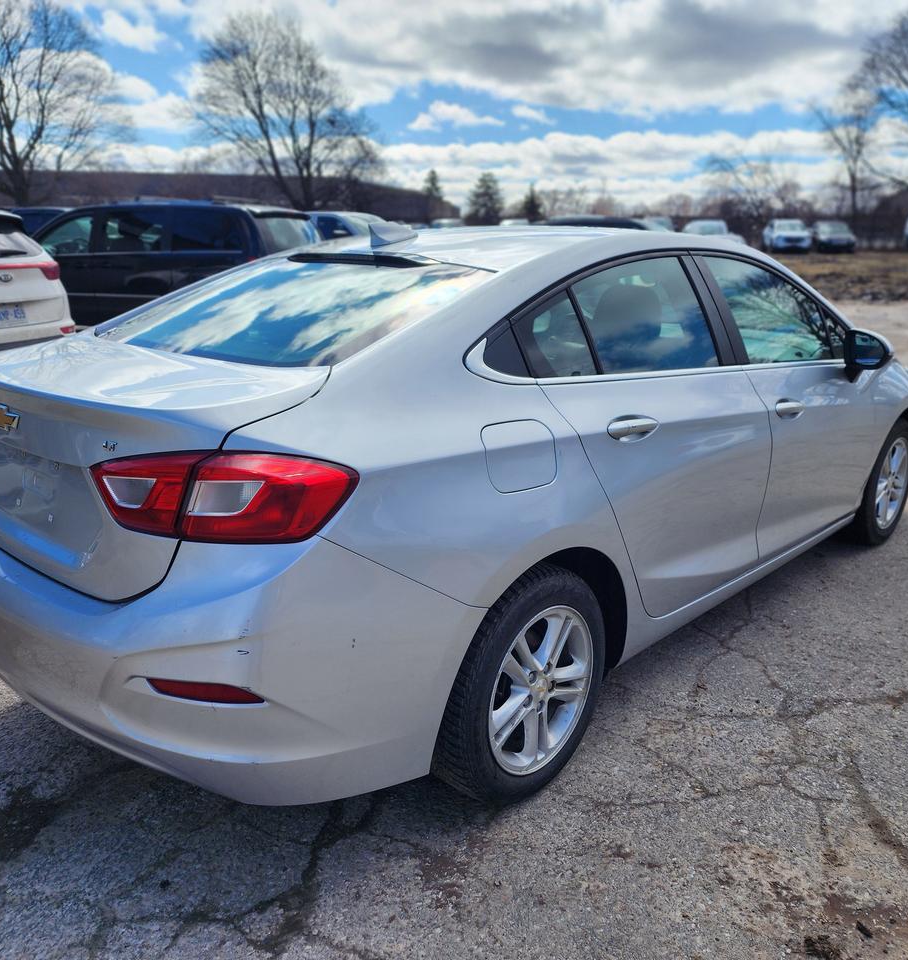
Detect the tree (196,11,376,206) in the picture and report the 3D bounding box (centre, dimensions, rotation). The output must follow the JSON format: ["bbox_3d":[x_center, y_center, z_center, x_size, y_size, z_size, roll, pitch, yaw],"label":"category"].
[{"bbox_3d":[-9.982,-20.630,51.295,11.500,13.600,11.000,-3,17,-10],"label":"tree"}]

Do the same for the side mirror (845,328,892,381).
[{"bbox_3d":[1.565,-0.476,3.209,0.190,0.175,0.130,16,22,41],"label":"side mirror"}]

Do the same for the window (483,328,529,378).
[{"bbox_3d":[0.119,-0.298,2.044,0.165,0.140,0.030,-16,-1,-44],"label":"window"}]

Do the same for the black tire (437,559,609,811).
[{"bbox_3d":[0.164,0.523,2.275,0.210,0.630,0.635,16,22,41],"label":"black tire"}]

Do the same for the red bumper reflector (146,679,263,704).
[{"bbox_3d":[-0.484,0.400,1.629,0.240,0.055,0.050,5,17,13],"label":"red bumper reflector"}]

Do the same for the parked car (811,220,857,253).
[{"bbox_3d":[20.770,-13.250,46.361,1.820,1.530,4.500,5,17,13],"label":"parked car"}]

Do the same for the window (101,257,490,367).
[{"bbox_3d":[-0.485,-0.517,2.430,1.200,0.080,0.670,16,44,42],"label":"window"}]

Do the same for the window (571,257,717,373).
[{"bbox_3d":[0.559,-0.468,2.479,0.650,0.370,0.040,-16,-1,-44],"label":"window"}]

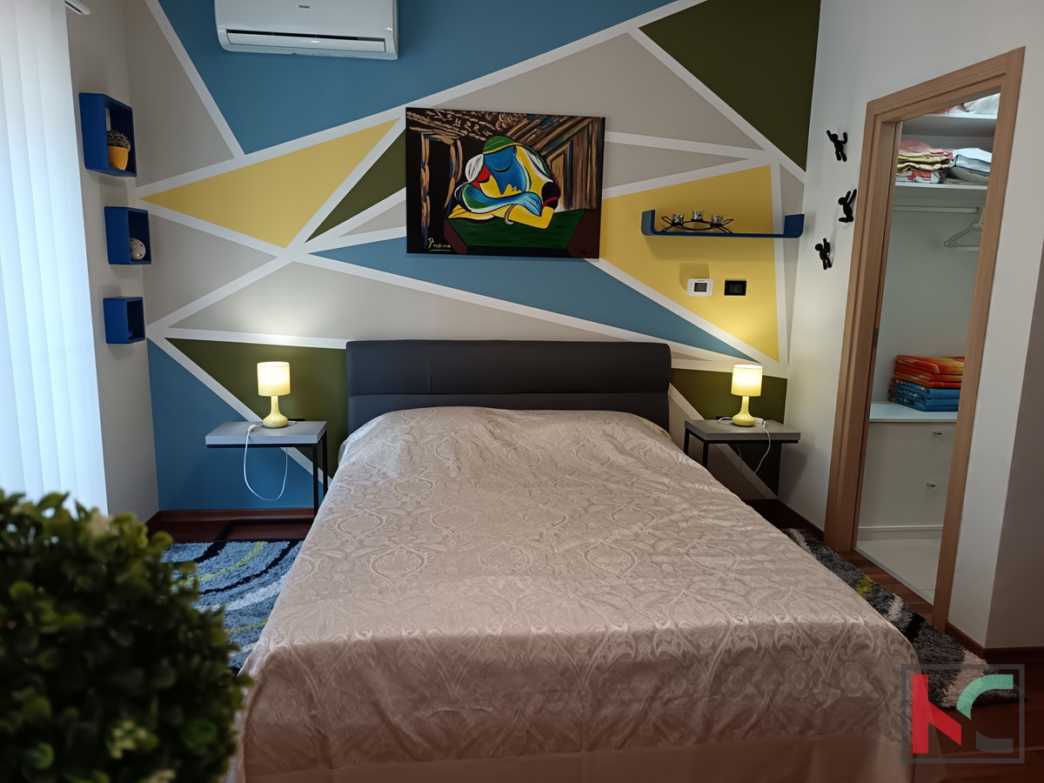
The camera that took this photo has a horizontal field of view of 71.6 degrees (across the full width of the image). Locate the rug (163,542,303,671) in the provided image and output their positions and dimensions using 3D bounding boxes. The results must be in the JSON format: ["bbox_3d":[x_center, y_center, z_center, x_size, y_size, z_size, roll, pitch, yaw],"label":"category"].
[{"bbox_3d":[-1.296,0.872,2.777,0.800,0.030,1.500,0,10,-7],"label":"rug"}]

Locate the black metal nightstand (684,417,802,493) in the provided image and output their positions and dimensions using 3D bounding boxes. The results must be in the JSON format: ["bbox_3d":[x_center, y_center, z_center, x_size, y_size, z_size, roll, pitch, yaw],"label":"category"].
[{"bbox_3d":[1.168,0.454,3.934,0.516,0.540,0.310,0,10,-7],"label":"black metal nightstand"}]

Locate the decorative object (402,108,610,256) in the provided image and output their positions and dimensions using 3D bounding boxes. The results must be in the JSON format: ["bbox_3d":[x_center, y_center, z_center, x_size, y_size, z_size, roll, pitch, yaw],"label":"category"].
[{"bbox_3d":[-0.084,-1.045,3.679,0.991,0.703,0.032,0,10,-7],"label":"decorative object"}]

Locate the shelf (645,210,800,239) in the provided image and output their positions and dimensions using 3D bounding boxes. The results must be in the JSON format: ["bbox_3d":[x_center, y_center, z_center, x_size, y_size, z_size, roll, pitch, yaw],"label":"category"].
[{"bbox_3d":[1.038,-0.869,3.752,0.795,0.110,0.210,0,10,-7],"label":"shelf"}]

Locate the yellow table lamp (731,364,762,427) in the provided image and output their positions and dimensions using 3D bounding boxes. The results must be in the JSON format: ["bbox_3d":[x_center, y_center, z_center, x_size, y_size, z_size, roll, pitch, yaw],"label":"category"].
[{"bbox_3d":[1.214,0.022,3.915,0.160,0.317,0.160,0,10,-7],"label":"yellow table lamp"}]

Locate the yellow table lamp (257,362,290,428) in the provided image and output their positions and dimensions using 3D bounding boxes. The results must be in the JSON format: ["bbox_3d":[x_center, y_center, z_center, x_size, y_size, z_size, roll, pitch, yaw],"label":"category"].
[{"bbox_3d":[-1.228,0.020,3.600,0.153,0.319,0.153,0,10,-8],"label":"yellow table lamp"}]

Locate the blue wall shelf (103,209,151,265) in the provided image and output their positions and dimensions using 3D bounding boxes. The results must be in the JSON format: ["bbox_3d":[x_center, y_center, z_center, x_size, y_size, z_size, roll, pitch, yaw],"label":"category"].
[{"bbox_3d":[-1.796,-0.709,3.314,0.095,0.246,0.234,0,10,-7],"label":"blue wall shelf"}]

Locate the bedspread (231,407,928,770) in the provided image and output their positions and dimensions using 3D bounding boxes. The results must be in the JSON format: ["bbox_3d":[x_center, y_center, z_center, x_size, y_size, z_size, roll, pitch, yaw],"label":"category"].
[{"bbox_3d":[0.069,0.536,2.774,1.750,0.550,2.150,0,10,-7],"label":"bedspread"}]

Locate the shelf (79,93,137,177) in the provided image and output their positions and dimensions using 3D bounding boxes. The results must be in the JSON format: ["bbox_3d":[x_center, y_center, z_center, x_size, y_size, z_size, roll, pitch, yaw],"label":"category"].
[{"bbox_3d":[-1.774,-1.095,3.122,0.095,0.297,0.285,0,10,-7],"label":"shelf"}]

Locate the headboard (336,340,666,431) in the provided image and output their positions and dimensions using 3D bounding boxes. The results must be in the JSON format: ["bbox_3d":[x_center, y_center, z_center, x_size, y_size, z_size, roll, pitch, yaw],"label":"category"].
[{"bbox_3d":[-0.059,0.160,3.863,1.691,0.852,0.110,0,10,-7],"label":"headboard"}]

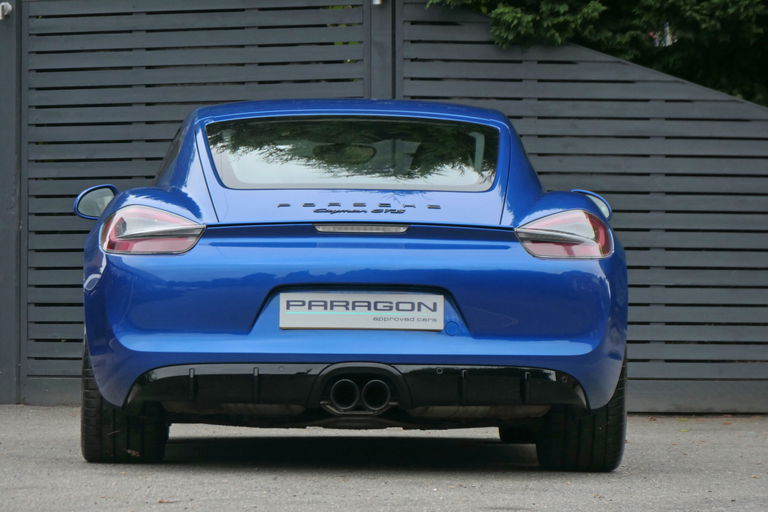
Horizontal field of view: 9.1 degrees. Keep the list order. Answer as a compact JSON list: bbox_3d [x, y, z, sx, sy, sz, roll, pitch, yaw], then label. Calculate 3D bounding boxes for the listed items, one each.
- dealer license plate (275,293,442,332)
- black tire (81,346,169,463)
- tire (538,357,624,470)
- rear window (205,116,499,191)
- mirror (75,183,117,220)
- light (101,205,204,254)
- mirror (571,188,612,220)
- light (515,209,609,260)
[{"bbox_3d":[-0.068,0.175,15.270,0.520,0.117,0.020,0,0,-2],"label":"dealer license plate"},{"bbox_3d":[-0.869,0.340,16.096,0.275,0.690,0.690,0,0,-2],"label":"black tire"},{"bbox_3d":[0.666,0.373,16.143,0.275,0.690,0.690,0,0,-2],"label":"tire"},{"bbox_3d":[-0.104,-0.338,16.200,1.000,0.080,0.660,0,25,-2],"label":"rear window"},{"bbox_3d":[-1.024,-0.197,17.753,0.220,0.145,0.140,0,0,-2],"label":"mirror"},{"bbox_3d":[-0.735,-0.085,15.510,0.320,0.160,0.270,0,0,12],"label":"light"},{"bbox_3d":[0.729,-0.188,17.807,0.220,0.145,0.140,0,0,-2],"label":"mirror"},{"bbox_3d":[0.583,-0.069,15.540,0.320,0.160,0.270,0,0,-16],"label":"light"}]

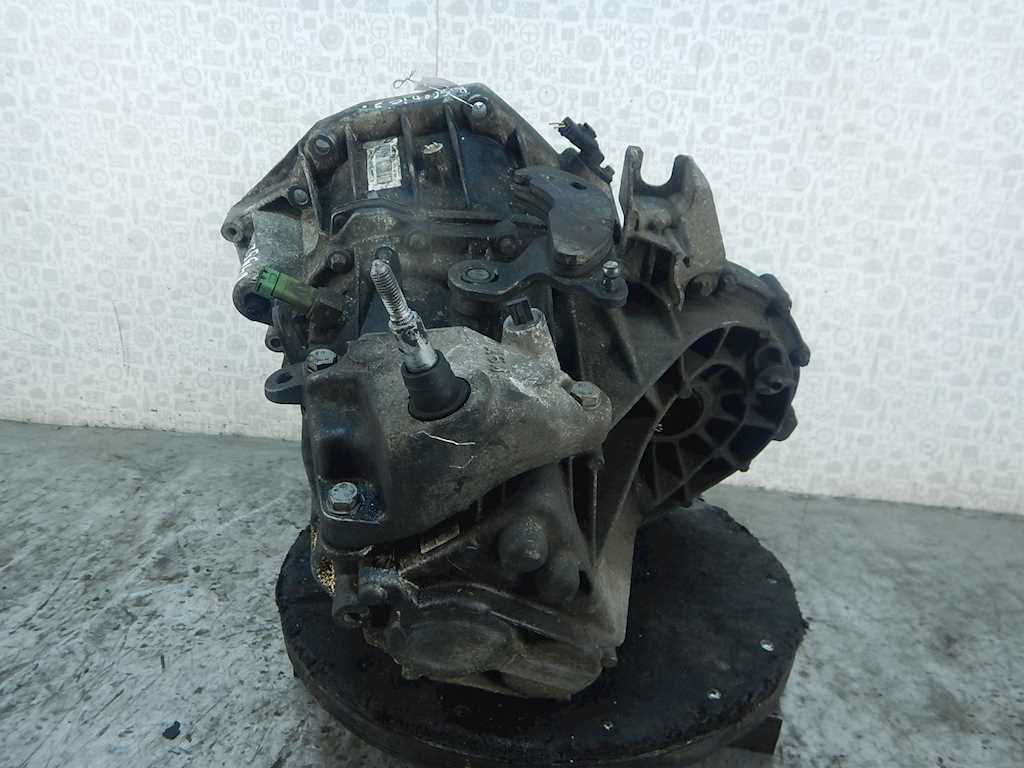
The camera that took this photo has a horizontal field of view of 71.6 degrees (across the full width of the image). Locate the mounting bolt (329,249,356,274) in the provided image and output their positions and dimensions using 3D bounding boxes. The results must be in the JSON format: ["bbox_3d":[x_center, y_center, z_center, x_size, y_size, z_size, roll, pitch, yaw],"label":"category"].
[{"bbox_3d":[-0.139,-0.100,0.580,0.018,0.018,0.012,-8,40,-7],"label":"mounting bolt"}]

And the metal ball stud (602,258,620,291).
[{"bbox_3d":[0.081,-0.088,0.575,0.013,0.026,0.013,-1,38,1],"label":"metal ball stud"}]

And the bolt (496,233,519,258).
[{"bbox_3d":[-0.004,-0.117,0.600,0.018,0.018,0.012,-8,40,-7],"label":"bolt"}]

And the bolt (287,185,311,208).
[{"bbox_3d":[-0.184,-0.162,0.615,0.018,0.018,0.012,-8,40,-7],"label":"bolt"}]

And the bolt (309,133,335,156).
[{"bbox_3d":[-0.162,-0.204,0.605,0.018,0.018,0.012,-8,40,-7],"label":"bolt"}]

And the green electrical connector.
[{"bbox_3d":[-0.180,-0.076,0.567,0.044,0.020,0.020,16,38,-9],"label":"green electrical connector"}]

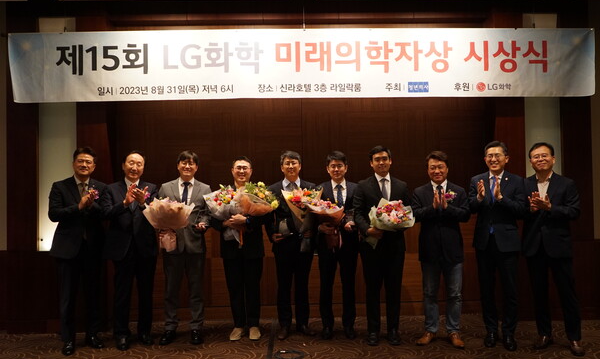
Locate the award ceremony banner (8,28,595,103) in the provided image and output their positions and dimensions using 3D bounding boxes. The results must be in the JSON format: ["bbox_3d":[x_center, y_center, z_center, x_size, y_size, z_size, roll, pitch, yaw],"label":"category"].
[{"bbox_3d":[0.043,-1.101,4.650,5.600,0.680,0.050,-1,-1,-2],"label":"award ceremony banner"}]

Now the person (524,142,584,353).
[{"bbox_3d":[2.113,0.529,4.047,0.540,1.750,0.440,-2,-1,30],"label":"person"}]

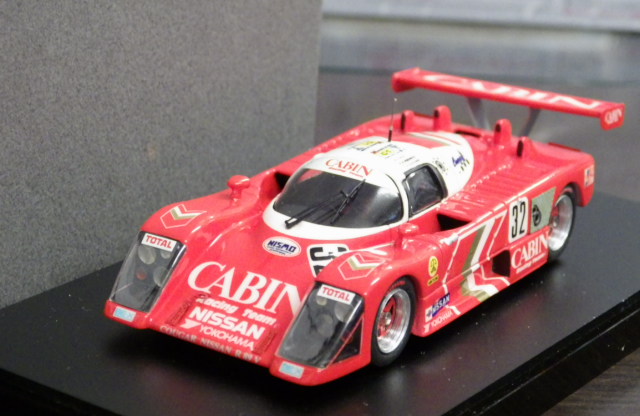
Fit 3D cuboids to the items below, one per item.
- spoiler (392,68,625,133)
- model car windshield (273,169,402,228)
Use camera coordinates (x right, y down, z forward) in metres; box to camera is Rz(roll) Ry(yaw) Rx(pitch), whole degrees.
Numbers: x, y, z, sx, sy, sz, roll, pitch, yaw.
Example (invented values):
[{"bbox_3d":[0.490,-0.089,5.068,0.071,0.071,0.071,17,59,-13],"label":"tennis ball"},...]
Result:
[{"bbox_3d":[0.037,-0.022,0.376,0.046,0.004,0.010,13,21,31],"label":"spoiler"},{"bbox_3d":[0.002,-0.002,0.327,0.024,0.007,0.012,15,22,30],"label":"model car windshield"}]

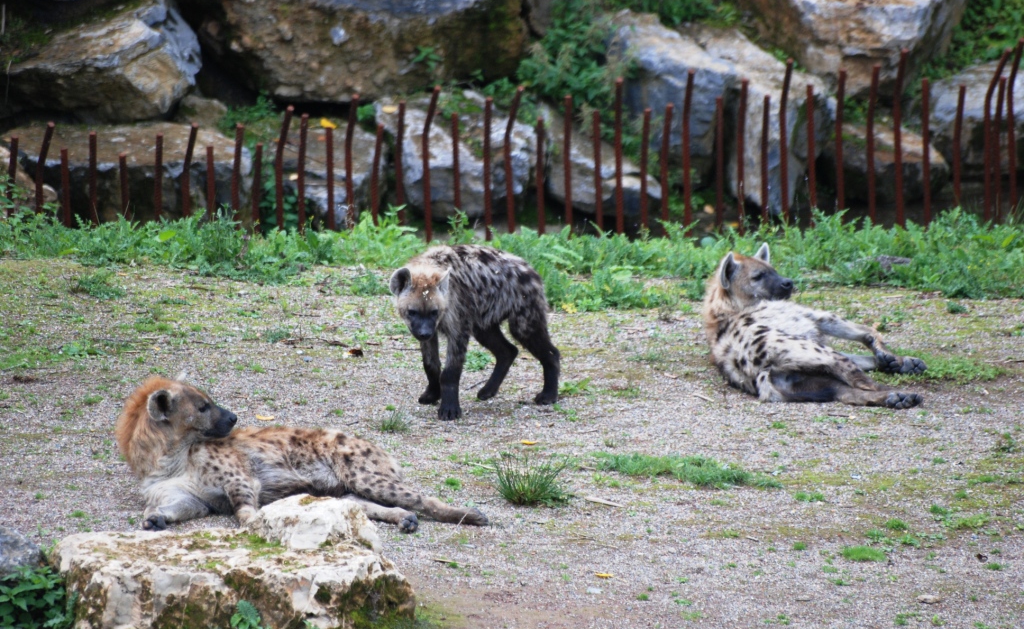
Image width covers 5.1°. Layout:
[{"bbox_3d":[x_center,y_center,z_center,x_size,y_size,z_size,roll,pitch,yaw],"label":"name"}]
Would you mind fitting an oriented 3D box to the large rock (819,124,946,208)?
[{"bbox_3d":[1.633,-0.647,50.400,0.560,0.340,0.450,0,8,0],"label":"large rock"}]

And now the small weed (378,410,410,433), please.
[{"bbox_3d":[-0.403,0.367,39.553,0.110,0.061,0.100,0,8,0],"label":"small weed"}]

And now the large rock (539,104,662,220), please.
[{"bbox_3d":[0.352,-0.605,45.900,0.494,0.404,0.420,0,8,0],"label":"large rock"}]

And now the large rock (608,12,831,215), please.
[{"bbox_3d":[0.828,-0.802,46.000,0.886,0.707,0.720,0,8,0],"label":"large rock"}]

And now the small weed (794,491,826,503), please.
[{"bbox_3d":[1.074,0.658,41.500,0.115,0.036,0.090,0,8,0],"label":"small weed"}]

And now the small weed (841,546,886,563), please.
[{"bbox_3d":[1.127,0.769,36.960,0.147,0.032,0.130,0,8,0],"label":"small weed"}]

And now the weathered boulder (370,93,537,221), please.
[{"bbox_3d":[-0.225,-0.625,45.900,0.645,0.429,0.520,0,8,0],"label":"weathered boulder"}]

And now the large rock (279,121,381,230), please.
[{"bbox_3d":[-0.781,-0.606,49.900,0.440,0.420,0.450,0,8,0],"label":"large rock"}]

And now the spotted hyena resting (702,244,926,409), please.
[{"bbox_3d":[1.167,0.049,44.500,0.750,0.460,1.050,-1,8,-8],"label":"spotted hyena resting"}]

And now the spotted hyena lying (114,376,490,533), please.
[{"bbox_3d":[-0.748,0.494,41.000,1.260,0.490,0.600,-1,8,-10],"label":"spotted hyena lying"}]

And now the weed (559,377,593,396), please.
[{"bbox_3d":[0.222,0.252,40.342,0.119,0.056,0.100,0,8,0],"label":"weed"}]

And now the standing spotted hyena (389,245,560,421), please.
[{"bbox_3d":[-0.142,0.055,43.800,0.280,0.630,0.880,6,9,37],"label":"standing spotted hyena"}]

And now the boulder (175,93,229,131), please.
[{"bbox_3d":[-1.375,-0.892,50.900,0.250,0.150,0.220,0,8,0],"label":"boulder"}]

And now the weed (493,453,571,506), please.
[{"bbox_3d":[0.070,0.590,41.500,0.270,0.170,0.250,0,8,0],"label":"weed"}]

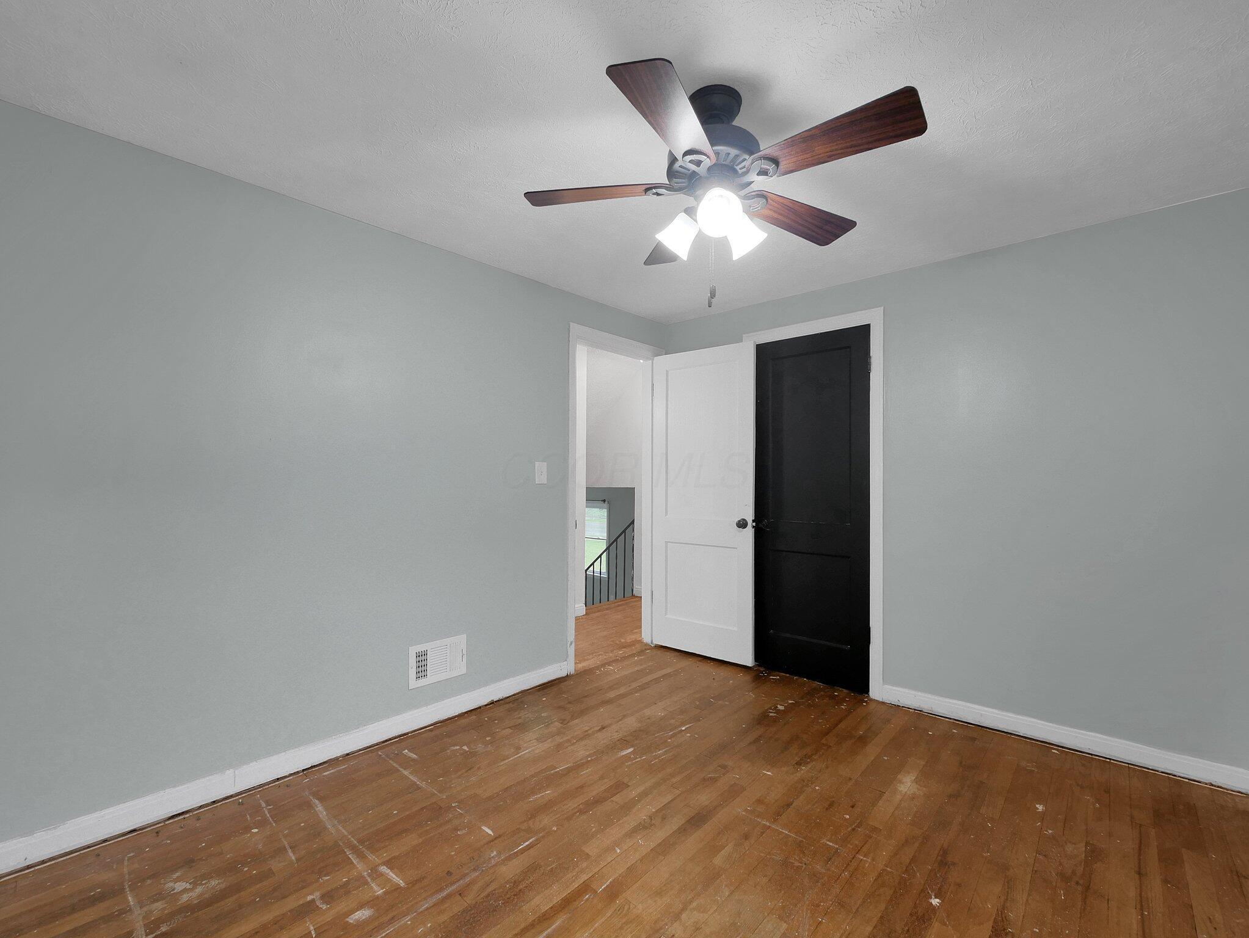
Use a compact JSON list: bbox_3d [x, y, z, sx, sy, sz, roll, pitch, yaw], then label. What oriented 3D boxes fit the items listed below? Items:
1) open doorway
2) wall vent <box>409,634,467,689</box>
[{"bbox_3d":[-0.054,0.188,3.469,0.120,2.165,0.905,0,-1,45],"label":"open doorway"},{"bbox_3d":[-0.913,0.940,2.484,0.020,0.198,0.293,-1,-2,45],"label":"wall vent"}]

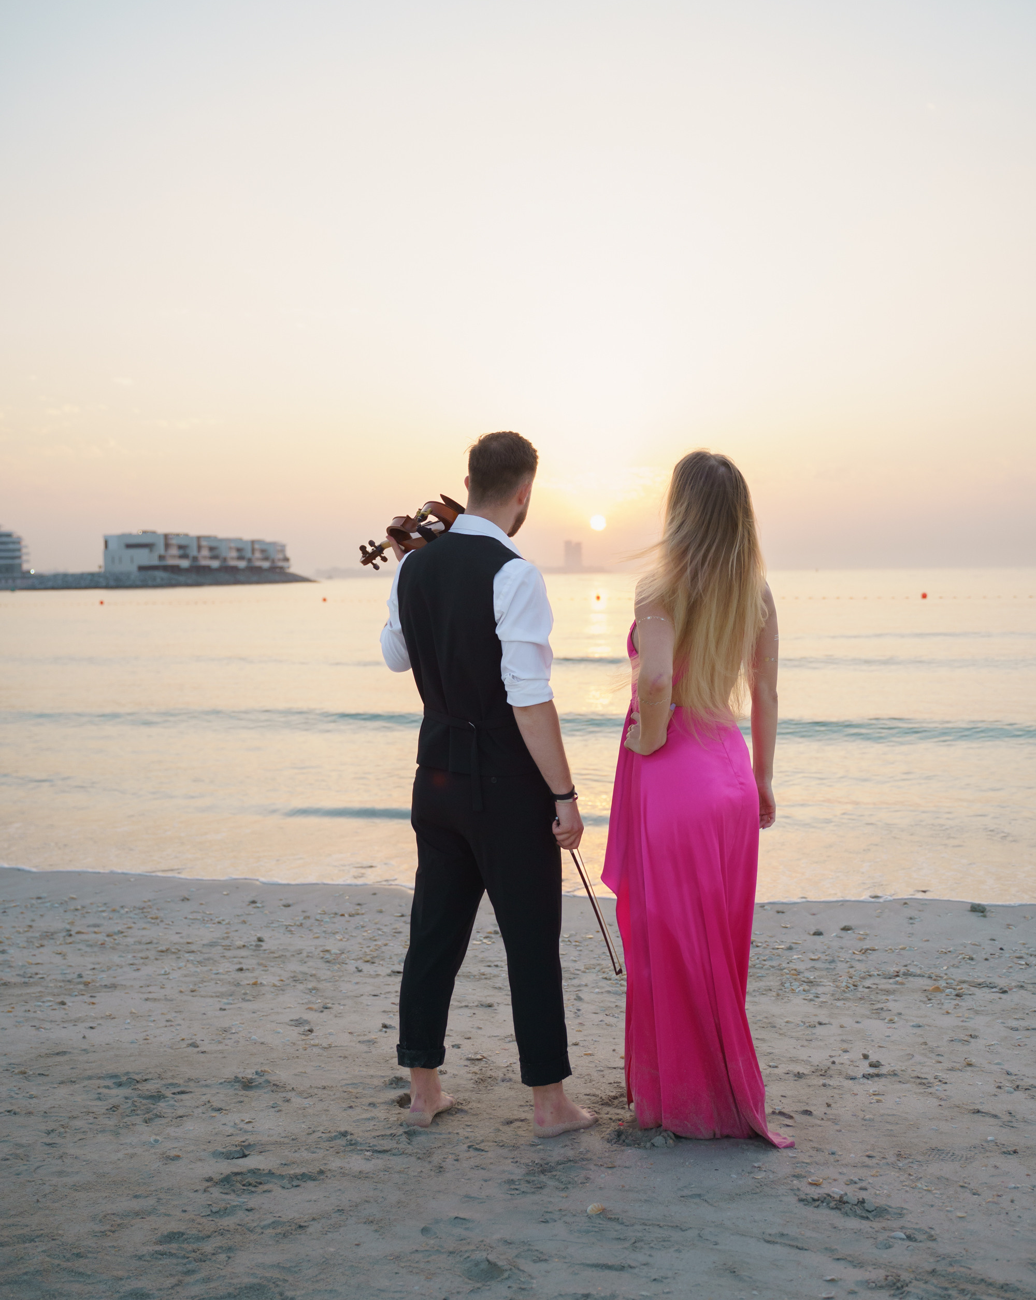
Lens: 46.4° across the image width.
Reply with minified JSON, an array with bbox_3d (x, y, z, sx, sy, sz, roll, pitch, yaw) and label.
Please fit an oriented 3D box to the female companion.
[{"bbox_3d":[0.459,0.339,3.067,0.460,1.710,0.480,-3,4,-27],"label":"female companion"}]

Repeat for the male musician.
[{"bbox_3d":[-0.071,0.316,3.116,0.540,1.770,0.450,0,4,18],"label":"male musician"}]

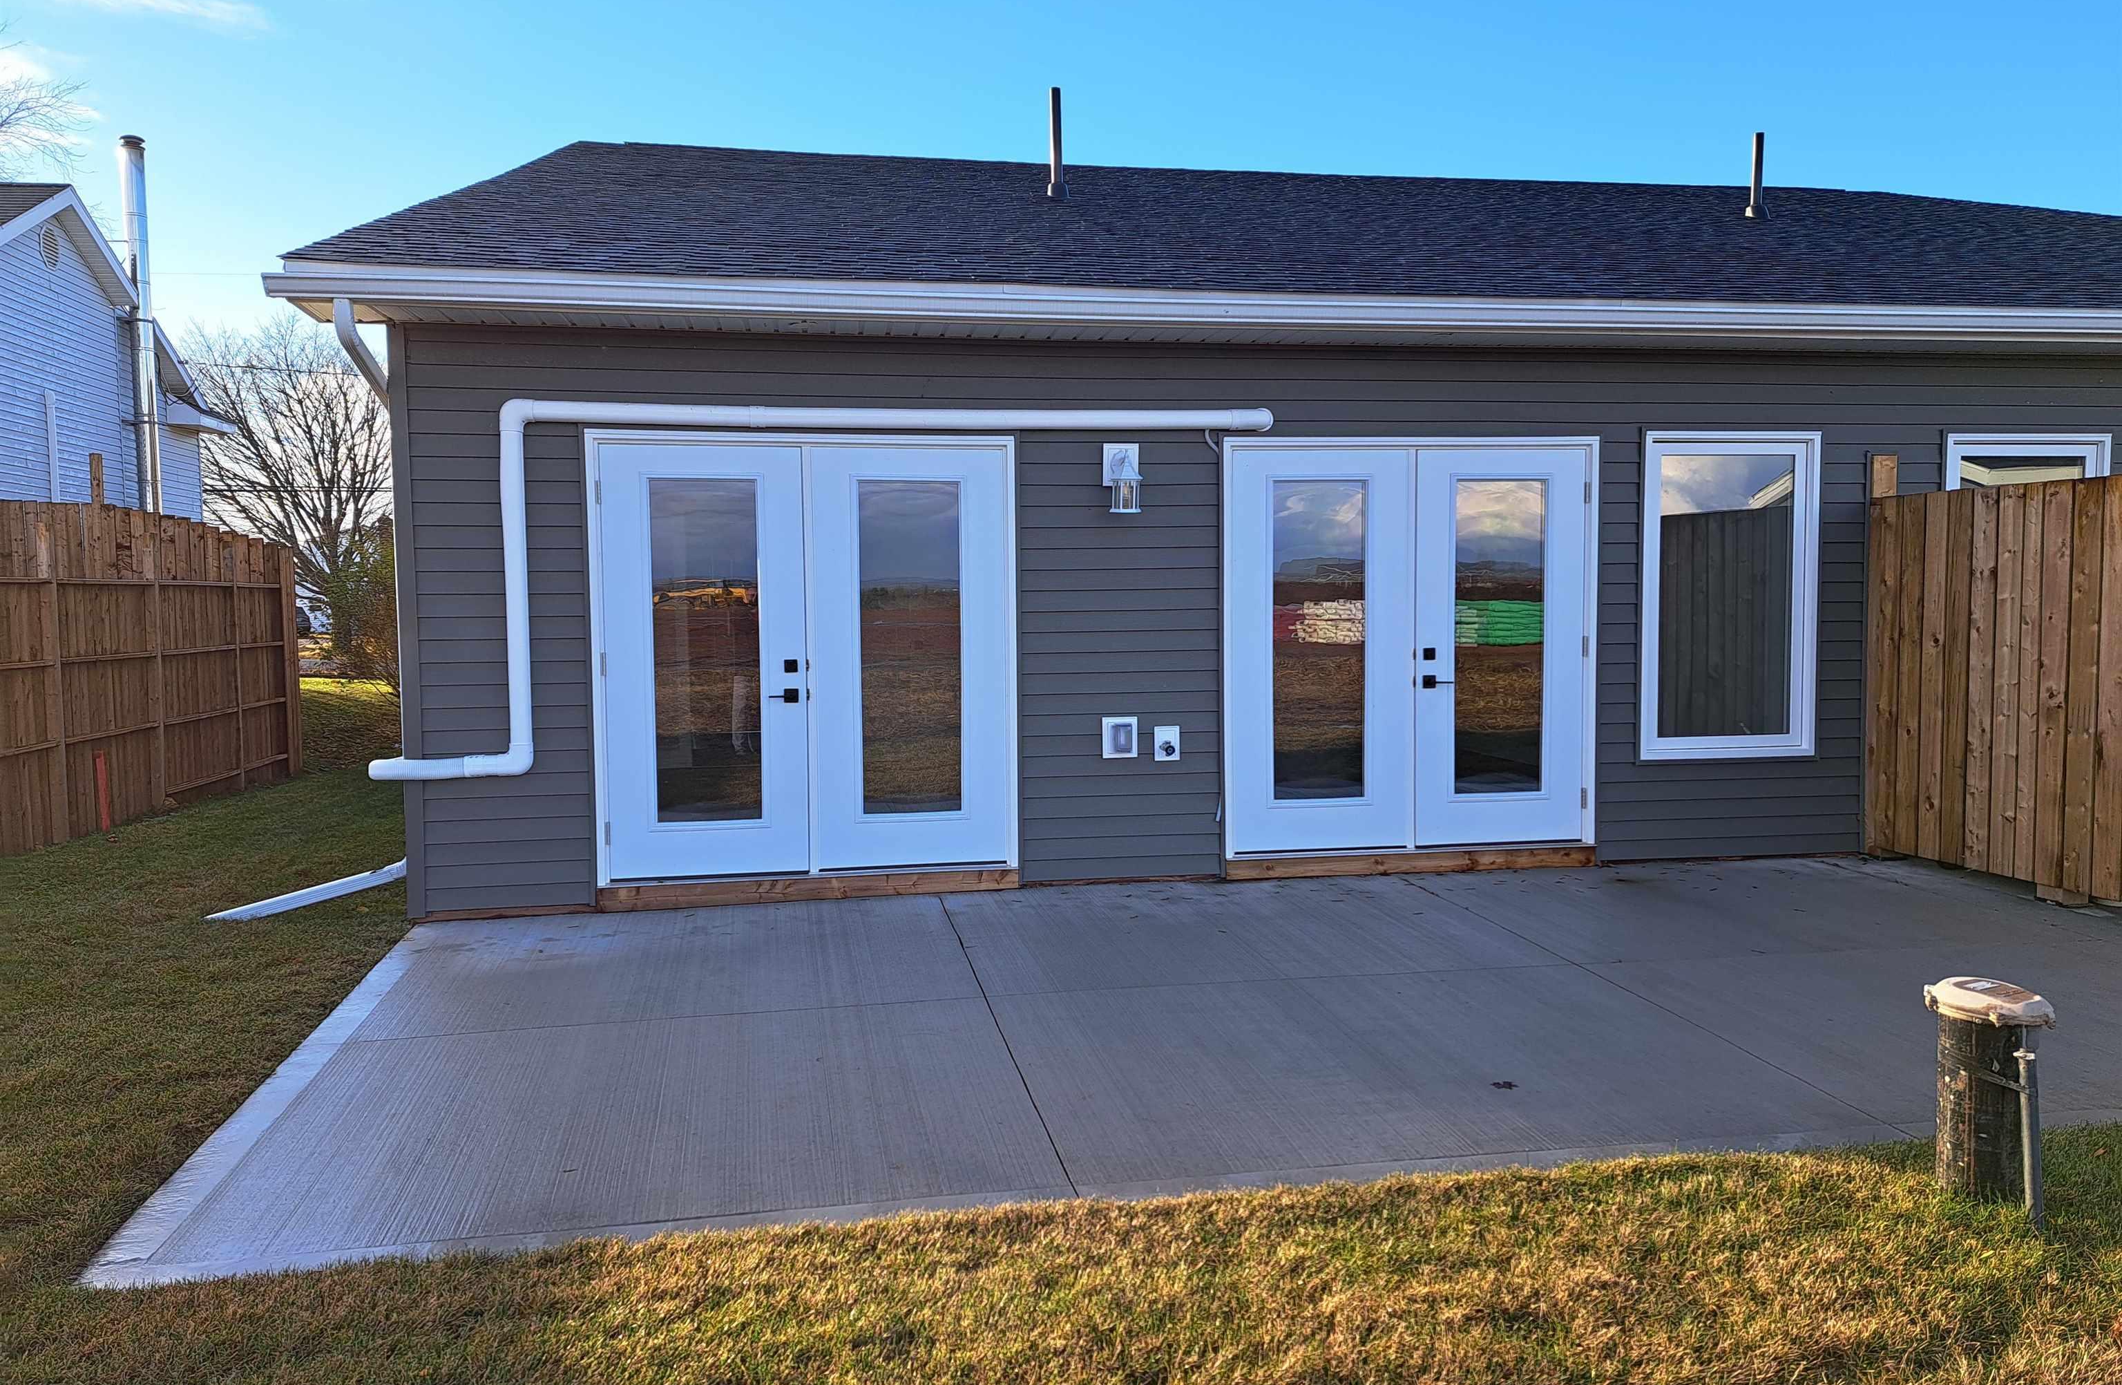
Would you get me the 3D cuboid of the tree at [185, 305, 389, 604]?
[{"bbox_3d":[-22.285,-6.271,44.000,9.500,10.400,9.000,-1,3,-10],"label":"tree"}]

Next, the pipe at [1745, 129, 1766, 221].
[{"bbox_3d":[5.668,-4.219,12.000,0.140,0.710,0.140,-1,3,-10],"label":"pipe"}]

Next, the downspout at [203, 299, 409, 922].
[{"bbox_3d":[-3.400,-0.295,6.430,0.940,2.680,0.760,-1,3,-10],"label":"downspout"}]

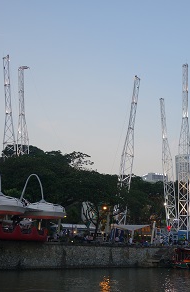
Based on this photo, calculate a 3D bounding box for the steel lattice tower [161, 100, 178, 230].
[{"bbox_3d":[19.180,5.080,89.900,2.300,39.000,2.300,1,-19,-4],"label":"steel lattice tower"}]

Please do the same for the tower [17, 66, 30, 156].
[{"bbox_3d":[-15.500,0.140,73.300,2.300,38.500,2.300,12,-24,-42],"label":"tower"}]

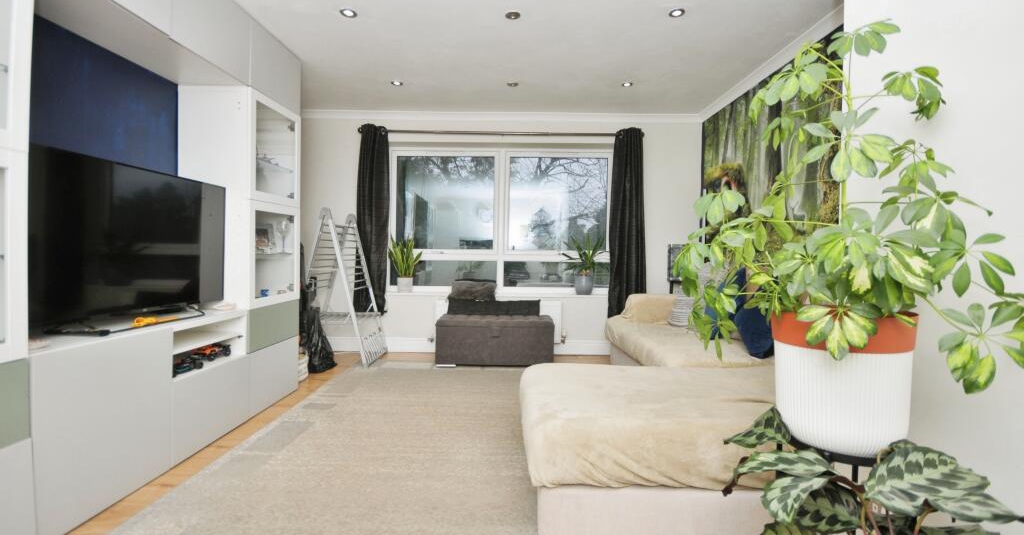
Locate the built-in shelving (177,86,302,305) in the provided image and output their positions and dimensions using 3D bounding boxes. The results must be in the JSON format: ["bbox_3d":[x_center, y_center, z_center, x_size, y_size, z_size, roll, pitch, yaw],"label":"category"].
[{"bbox_3d":[-1.790,-0.432,2.855,0.430,1.350,0.575,1,2,1],"label":"built-in shelving"}]

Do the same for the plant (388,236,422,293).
[{"bbox_3d":[-1.114,-0.031,4.460,0.340,0.590,0.260,1,2,1],"label":"plant"}]

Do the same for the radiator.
[{"bbox_3d":[-0.135,0.530,4.180,1.230,0.440,0.090,1,2,1],"label":"radiator"}]

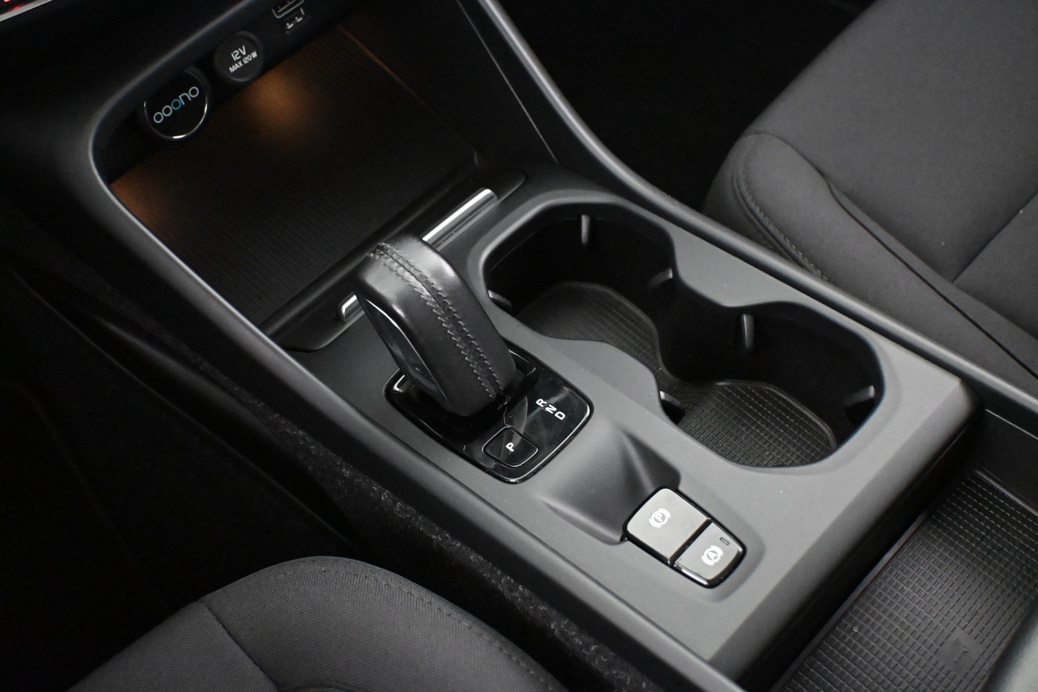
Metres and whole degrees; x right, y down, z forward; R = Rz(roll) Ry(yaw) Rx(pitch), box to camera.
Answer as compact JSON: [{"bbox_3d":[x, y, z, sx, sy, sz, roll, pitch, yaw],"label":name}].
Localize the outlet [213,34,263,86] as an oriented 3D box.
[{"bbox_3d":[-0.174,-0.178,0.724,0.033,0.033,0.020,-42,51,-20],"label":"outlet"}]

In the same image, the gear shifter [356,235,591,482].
[{"bbox_3d":[-0.031,-0.003,0.577,0.070,0.091,0.121,-42,51,-20],"label":"gear shifter"}]

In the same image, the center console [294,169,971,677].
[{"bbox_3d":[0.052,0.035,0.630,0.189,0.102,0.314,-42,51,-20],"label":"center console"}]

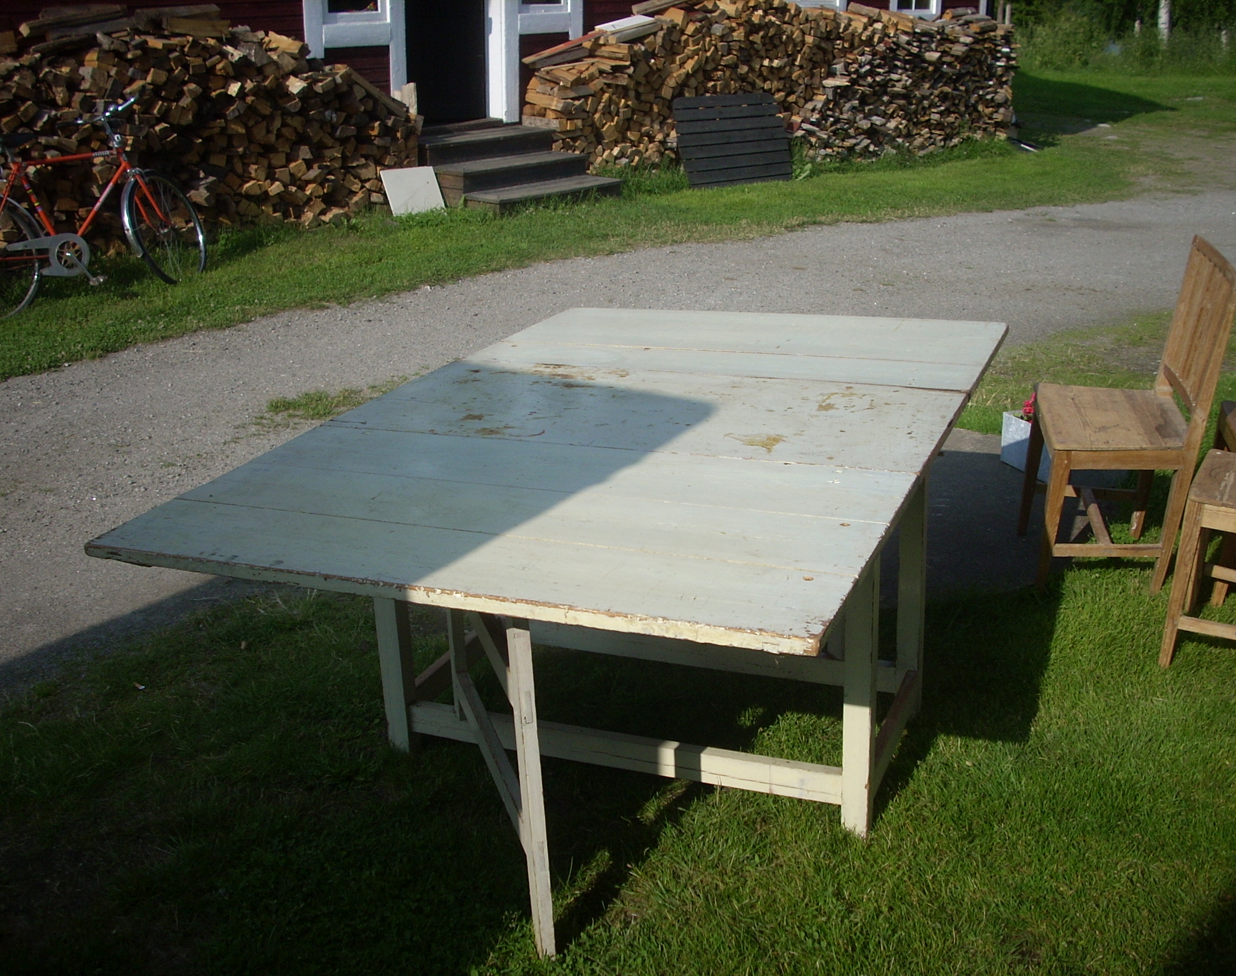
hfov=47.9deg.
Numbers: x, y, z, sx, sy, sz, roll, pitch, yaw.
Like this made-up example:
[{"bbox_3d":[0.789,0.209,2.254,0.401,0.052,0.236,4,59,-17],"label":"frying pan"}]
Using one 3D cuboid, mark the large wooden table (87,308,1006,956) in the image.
[{"bbox_3d":[0.079,0.199,3.016,1.224,0.755,1.963,5,20,22],"label":"large wooden table"}]

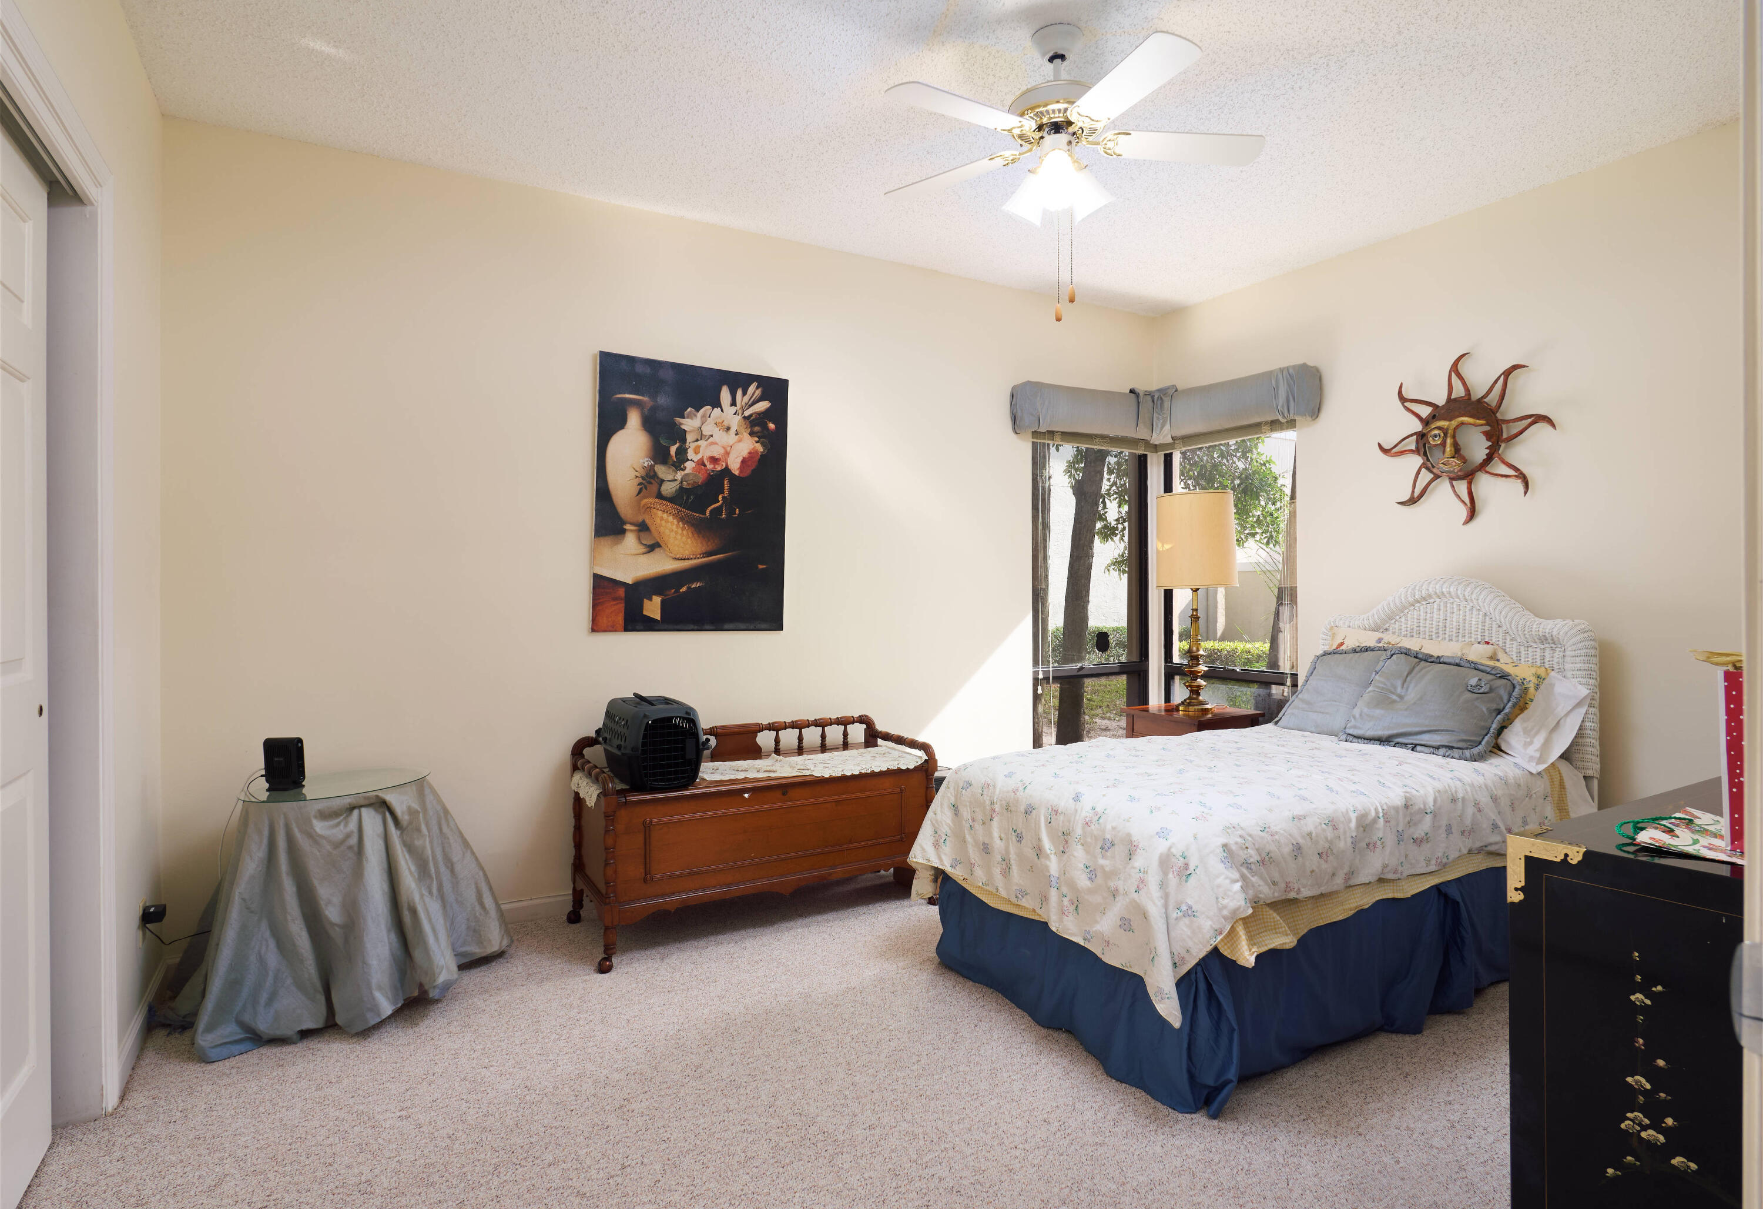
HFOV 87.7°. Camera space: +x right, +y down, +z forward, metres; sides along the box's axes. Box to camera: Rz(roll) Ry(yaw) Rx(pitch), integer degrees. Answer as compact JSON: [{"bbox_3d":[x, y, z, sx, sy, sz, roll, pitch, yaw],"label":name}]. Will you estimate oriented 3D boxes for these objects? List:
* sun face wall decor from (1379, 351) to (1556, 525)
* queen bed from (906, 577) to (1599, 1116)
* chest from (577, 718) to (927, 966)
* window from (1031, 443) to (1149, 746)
[{"bbox_3d":[2.170,-0.618,3.439,0.060,0.645,0.635,0,0,-30],"label":"sun face wall decor"},{"bbox_3d":[1.278,0.510,2.960,2.080,1.215,1.100,0,0,-30],"label":"queen bed"},{"bbox_3d":[-0.449,0.797,3.329,1.250,0.655,0.550,0,0,-30],"label":"chest"},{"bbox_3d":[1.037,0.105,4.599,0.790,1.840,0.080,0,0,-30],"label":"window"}]

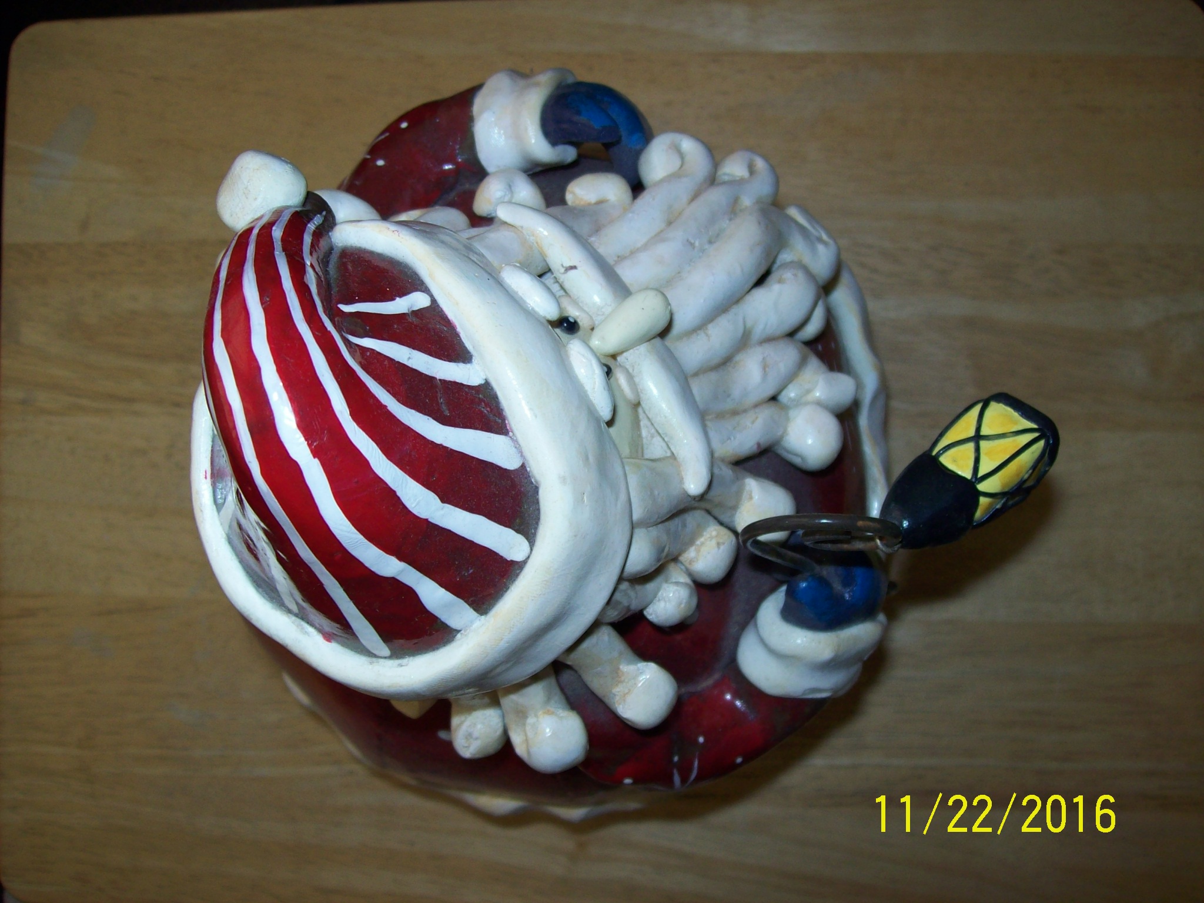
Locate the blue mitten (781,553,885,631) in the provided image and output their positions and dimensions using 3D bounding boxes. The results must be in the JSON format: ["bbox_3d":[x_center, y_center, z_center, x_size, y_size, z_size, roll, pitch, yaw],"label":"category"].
[{"bbox_3d":[0.072,0.044,0.390,0.031,0.027,0.026,6,90,6],"label":"blue mitten"}]

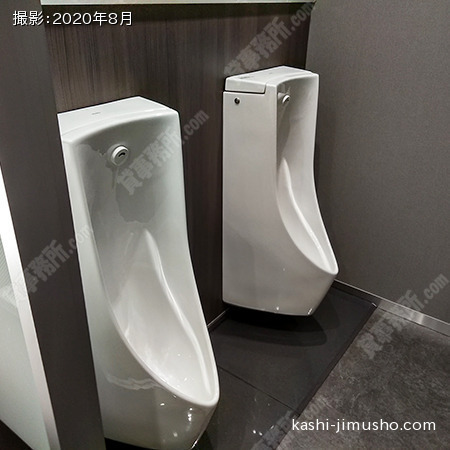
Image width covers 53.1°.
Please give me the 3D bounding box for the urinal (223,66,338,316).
[{"bbox_3d":[0.278,-0.090,1.777,0.428,0.943,0.408,20,32,31],"label":"urinal"}]

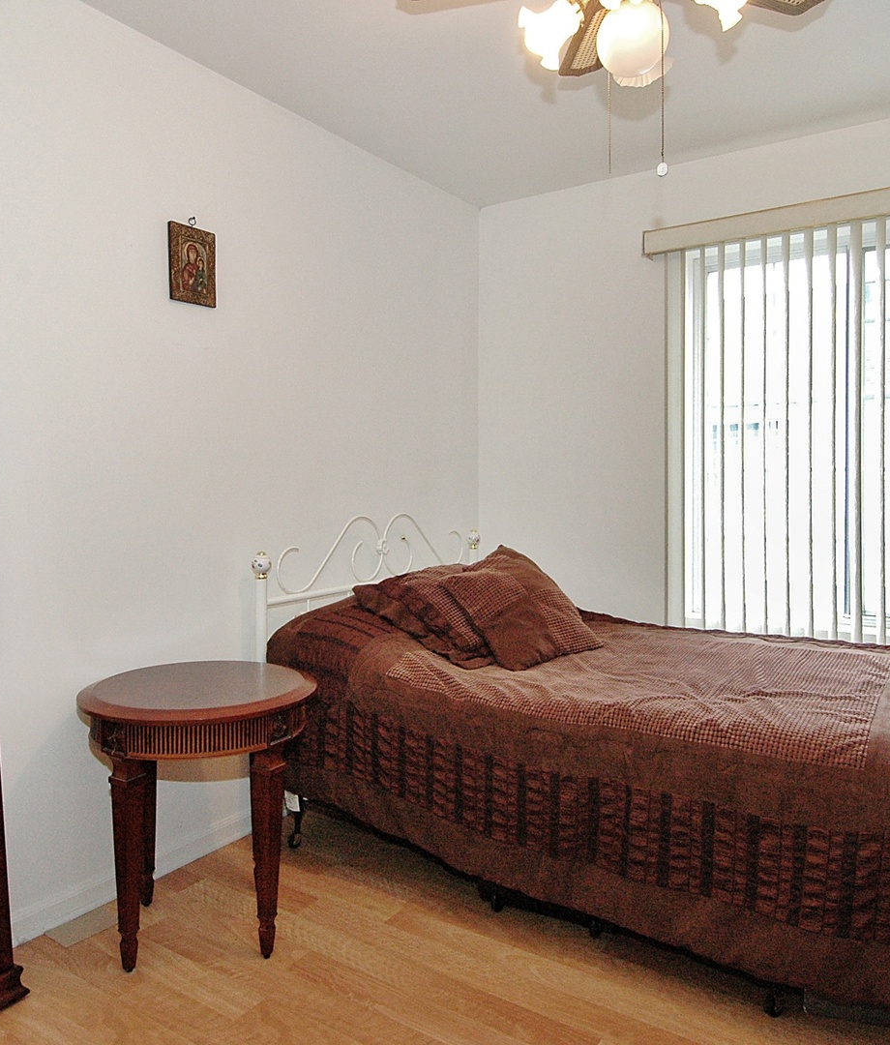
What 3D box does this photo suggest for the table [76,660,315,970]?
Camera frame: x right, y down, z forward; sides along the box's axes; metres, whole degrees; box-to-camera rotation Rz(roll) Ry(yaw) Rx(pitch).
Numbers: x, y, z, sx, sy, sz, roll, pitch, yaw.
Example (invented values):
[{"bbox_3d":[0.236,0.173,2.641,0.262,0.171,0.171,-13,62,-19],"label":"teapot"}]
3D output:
[{"bbox_3d":[-0.645,0.764,2.099,0.588,0.670,0.588,-1,3,-10],"label":"table"}]

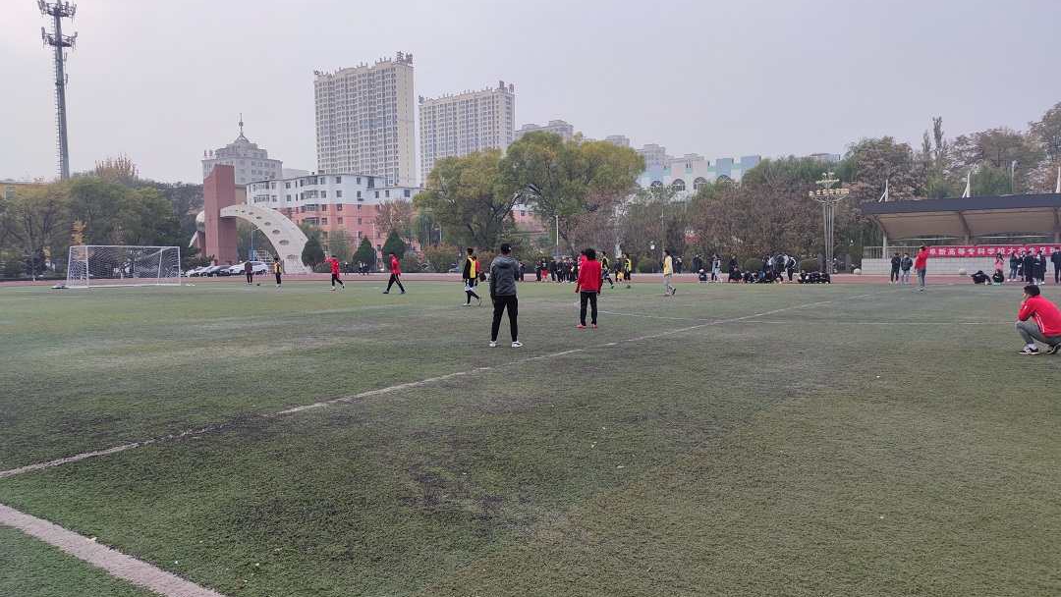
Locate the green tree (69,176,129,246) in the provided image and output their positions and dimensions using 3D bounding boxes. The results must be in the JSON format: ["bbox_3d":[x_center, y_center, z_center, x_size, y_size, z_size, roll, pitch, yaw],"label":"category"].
[{"bbox_3d":[-47.704,-7.843,81.000,6.810,11.250,6.810,-1,3,0],"label":"green tree"}]

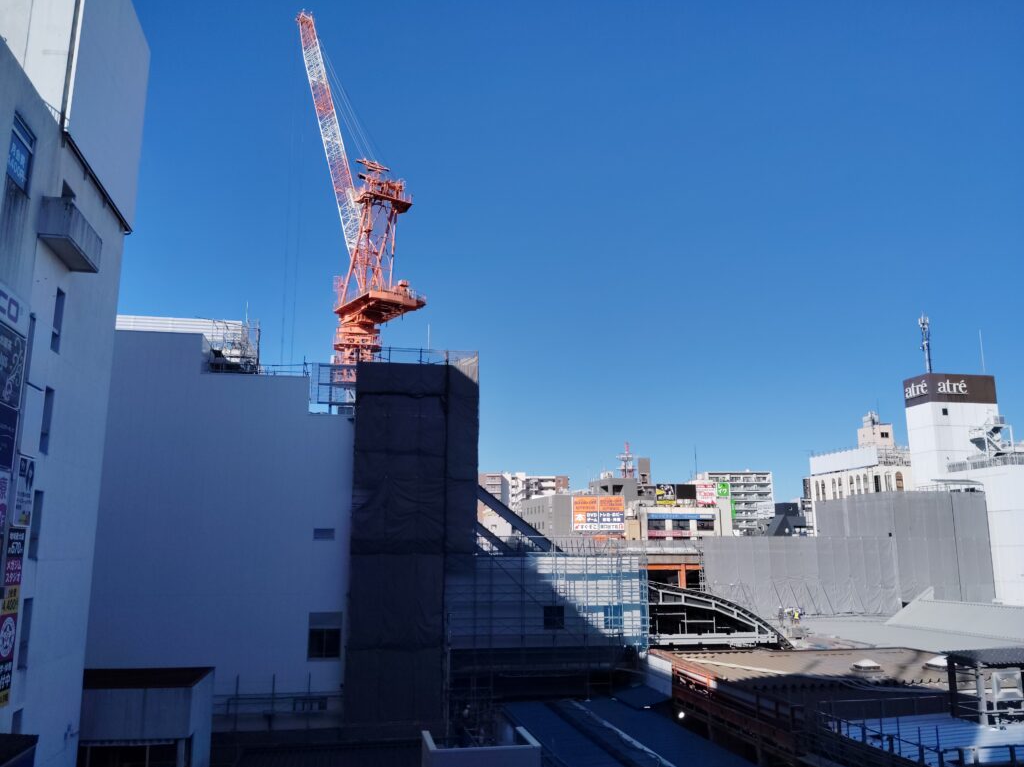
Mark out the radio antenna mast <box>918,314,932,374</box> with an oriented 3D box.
[{"bbox_3d":[53.932,-5.064,107.815,1.400,8.620,1.400,1,-11,-8],"label":"radio antenna mast"}]

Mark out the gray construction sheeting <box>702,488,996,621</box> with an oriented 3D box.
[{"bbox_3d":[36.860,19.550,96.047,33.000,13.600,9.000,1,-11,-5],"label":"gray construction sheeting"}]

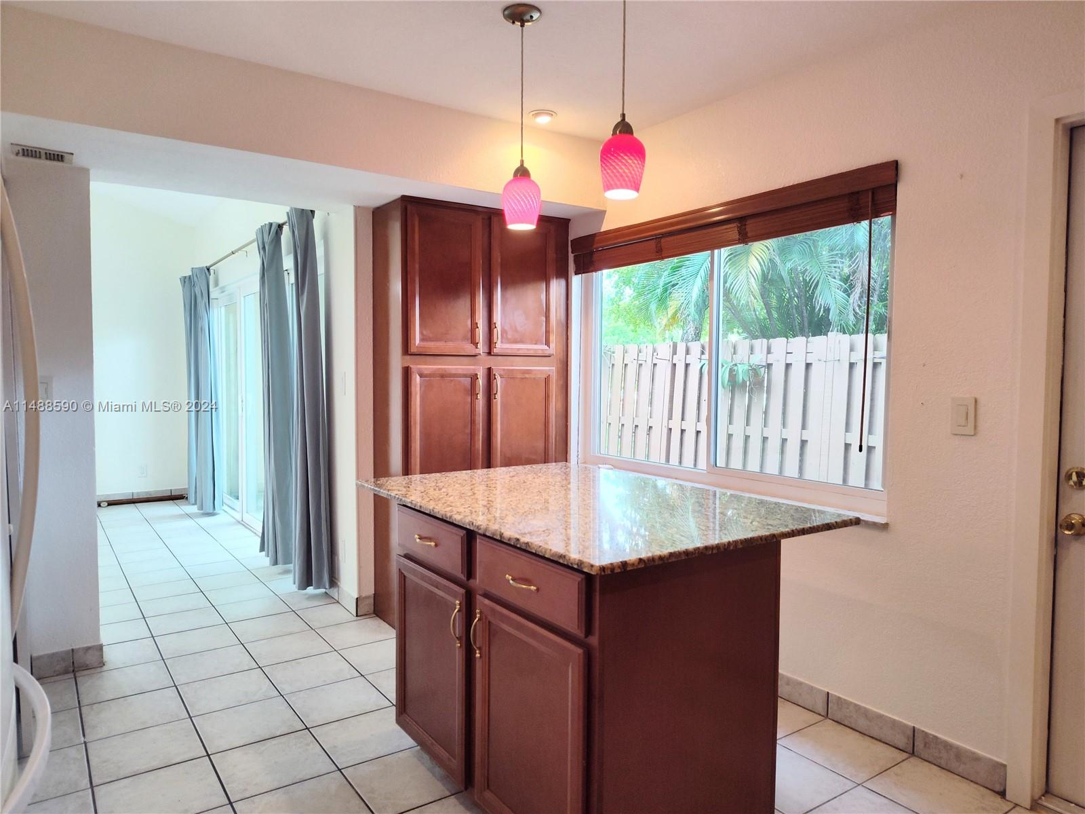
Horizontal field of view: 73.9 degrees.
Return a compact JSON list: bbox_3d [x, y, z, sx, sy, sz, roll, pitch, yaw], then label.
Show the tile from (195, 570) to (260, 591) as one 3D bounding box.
[{"bbox_3d":[-1.909,1.054,4.354,0.320,0.010,0.318,-1,3,-35],"label":"tile"}]

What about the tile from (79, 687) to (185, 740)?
[{"bbox_3d":[-1.508,1.132,2.665,0.320,0.010,0.318,-1,3,-35],"label":"tile"}]

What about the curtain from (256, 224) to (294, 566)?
[{"bbox_3d":[-1.746,-0.083,4.730,0.113,2.224,0.664,-2,3,-35],"label":"curtain"}]

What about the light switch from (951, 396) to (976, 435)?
[{"bbox_3d":[1.332,0.029,2.286,0.012,0.118,0.071,-1,3,-35],"label":"light switch"}]

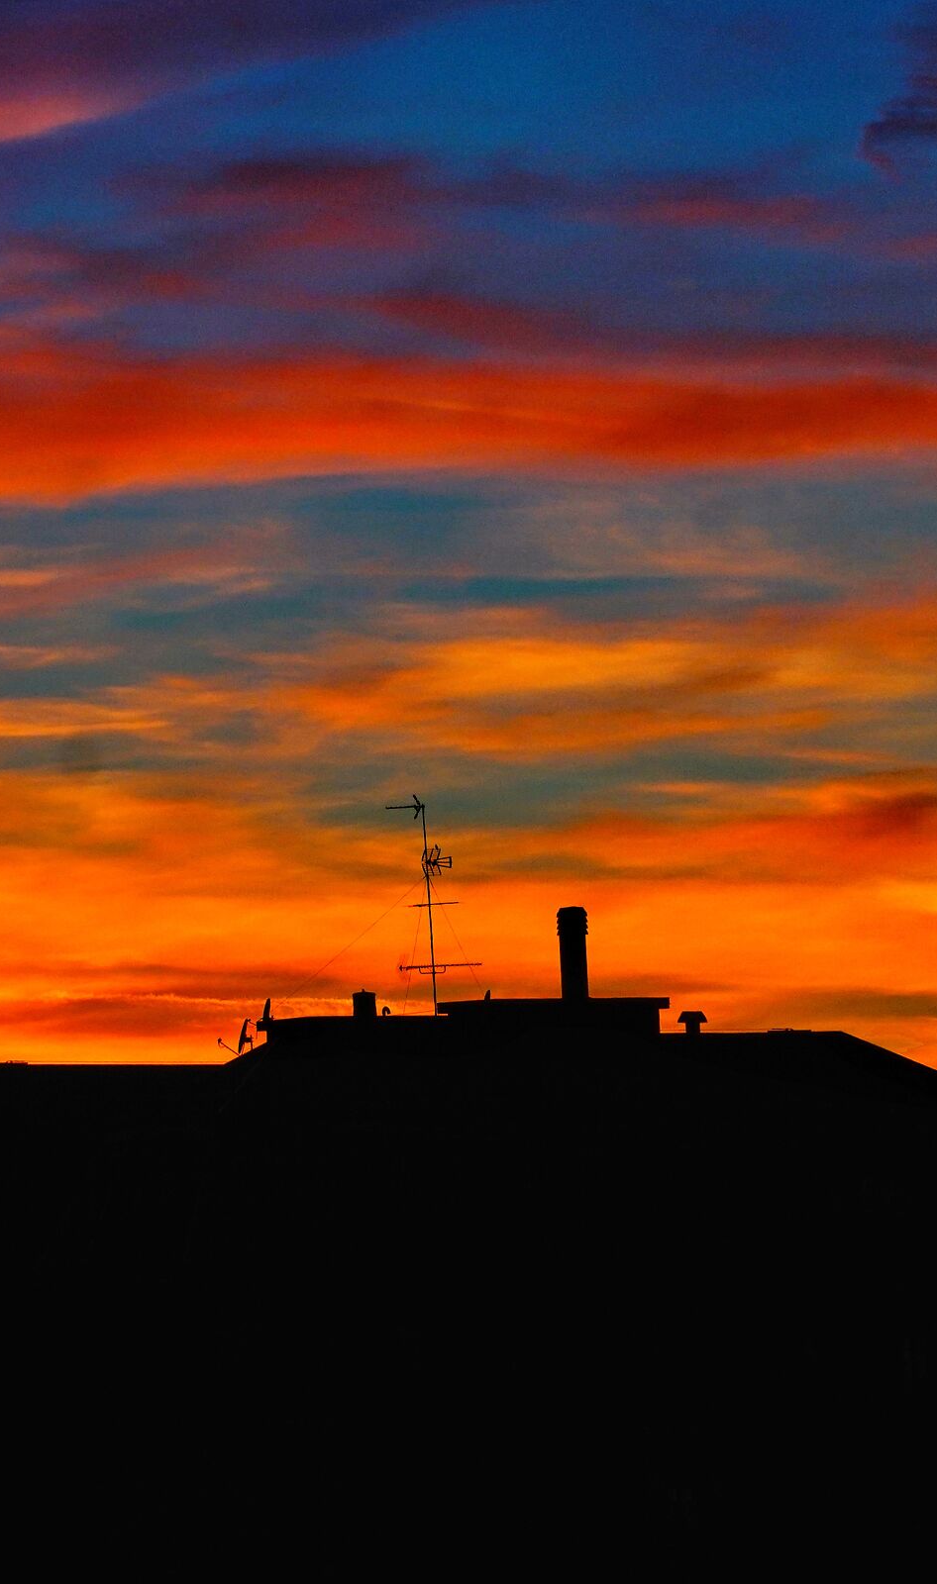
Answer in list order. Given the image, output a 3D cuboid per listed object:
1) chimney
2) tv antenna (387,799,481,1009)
[{"bbox_3d":[2.468,3.781,312.000,0.708,2.216,0.708,-2,-2,0],"label":"chimney"},{"bbox_3d":[-0.791,2.651,312.000,2.042,5.126,0.900,-3,-2,0],"label":"tv antenna"}]

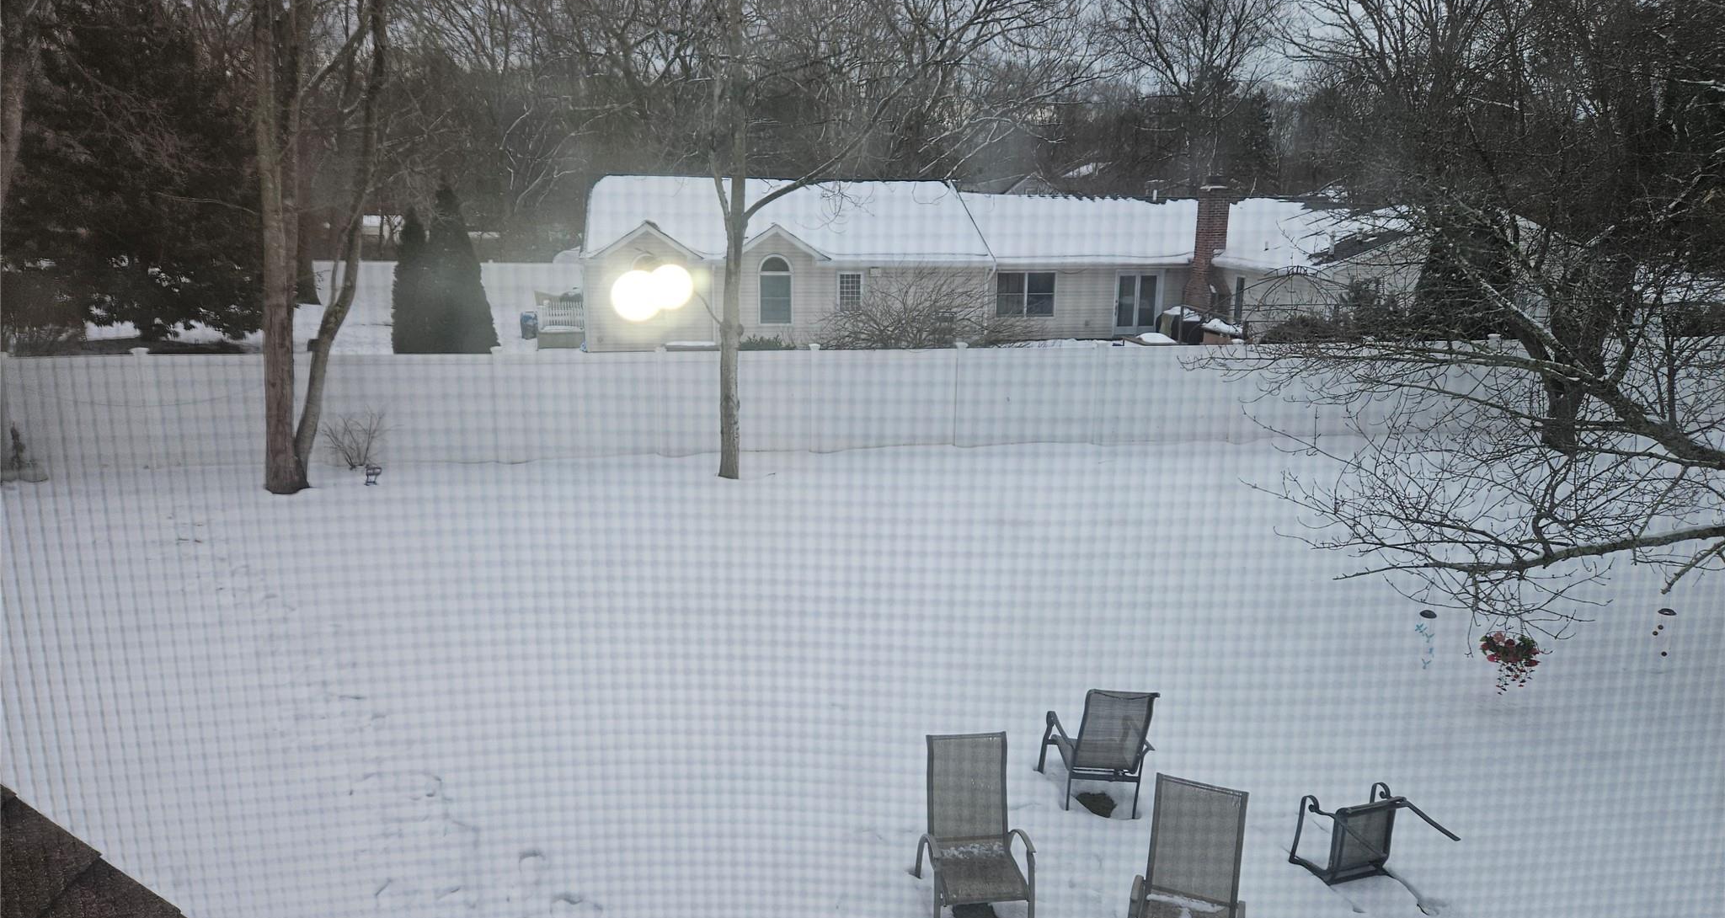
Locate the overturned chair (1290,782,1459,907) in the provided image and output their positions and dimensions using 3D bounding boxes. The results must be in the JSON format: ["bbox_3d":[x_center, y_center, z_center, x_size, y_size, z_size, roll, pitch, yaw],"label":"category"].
[{"bbox_3d":[2.993,2.383,6.983,0.600,0.660,1.000,-2,12,-14],"label":"overturned chair"}]

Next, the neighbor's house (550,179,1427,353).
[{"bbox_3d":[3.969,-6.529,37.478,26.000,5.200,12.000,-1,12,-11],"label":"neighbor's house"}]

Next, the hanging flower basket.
[{"bbox_3d":[4.430,1.380,7.850,0.370,0.360,0.370,1,12,0],"label":"hanging flower basket"}]

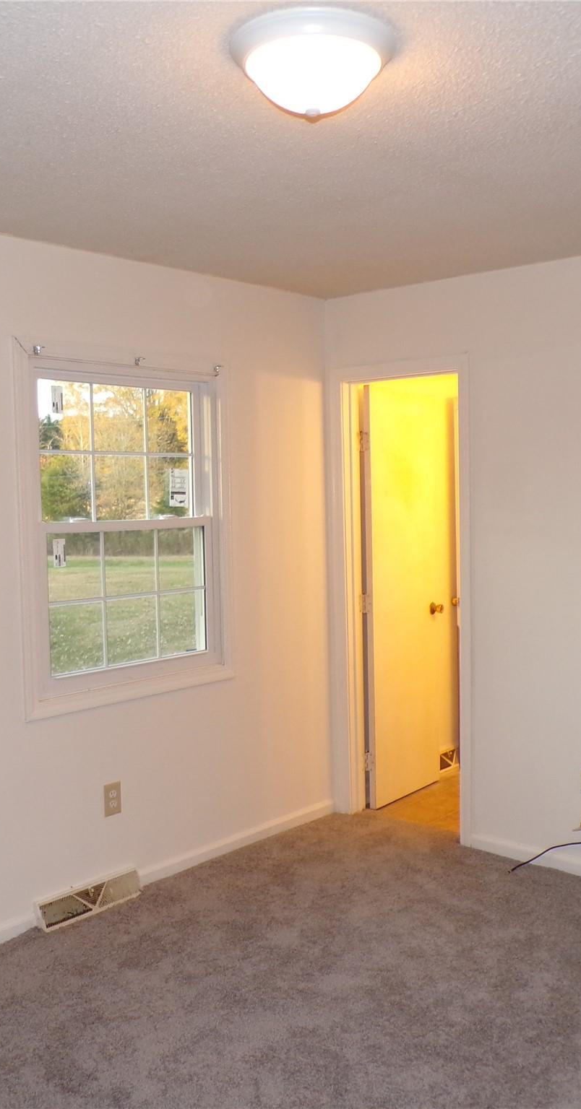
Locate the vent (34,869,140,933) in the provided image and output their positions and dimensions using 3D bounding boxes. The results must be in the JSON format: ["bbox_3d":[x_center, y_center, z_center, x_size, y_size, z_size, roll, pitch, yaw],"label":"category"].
[{"bbox_3d":[-0.741,1.282,3.816,0.063,0.088,0.450,2,5,41],"label":"vent"}]

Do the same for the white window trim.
[{"bbox_3d":[-0.613,-0.111,3.978,0.090,1.325,1.045,2,5,41],"label":"white window trim"}]

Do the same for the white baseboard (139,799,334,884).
[{"bbox_3d":[-0.188,1.241,4.478,0.016,0.066,1.205,2,5,41],"label":"white baseboard"}]

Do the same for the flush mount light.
[{"bbox_3d":[0.043,-0.931,2.010,0.325,0.140,0.325,-1,4,0],"label":"flush mount light"}]

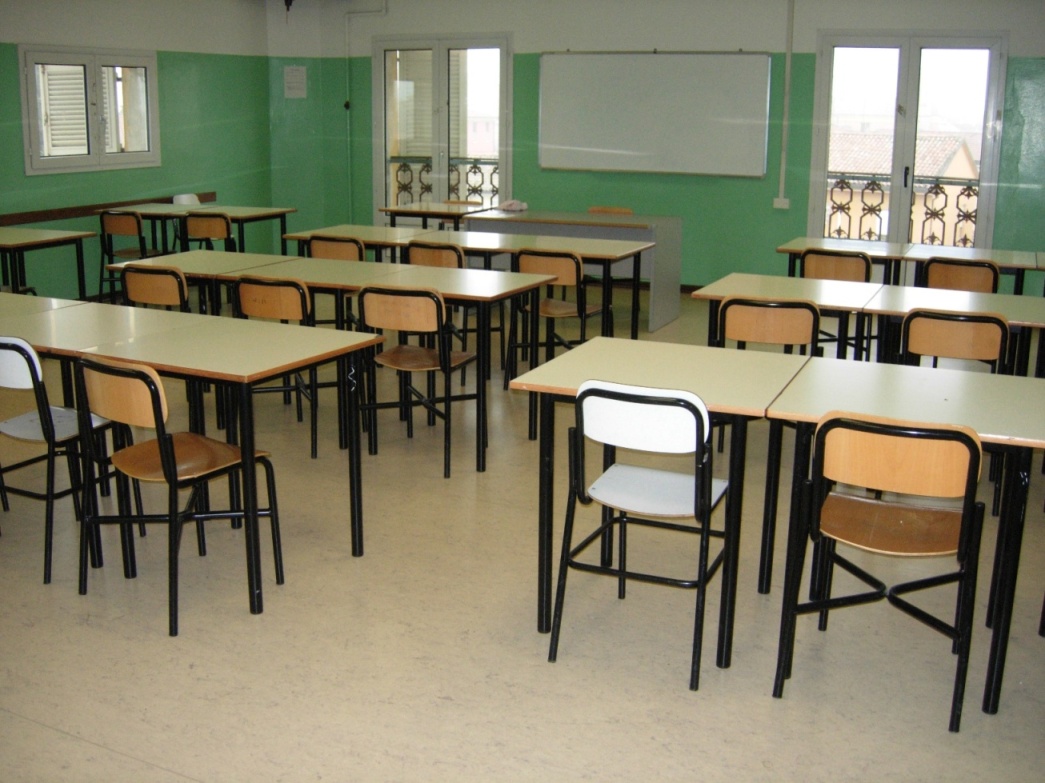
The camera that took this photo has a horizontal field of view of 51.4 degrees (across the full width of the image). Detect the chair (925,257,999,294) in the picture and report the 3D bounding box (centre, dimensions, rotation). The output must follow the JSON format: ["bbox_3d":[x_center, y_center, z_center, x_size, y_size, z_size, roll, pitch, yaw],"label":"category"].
[{"bbox_3d":[2.377,-0.366,5.949,0.480,0.788,0.490,6,15,20],"label":"chair"}]

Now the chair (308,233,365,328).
[{"bbox_3d":[-1.047,-0.581,6.646,0.480,0.788,0.490,6,15,21],"label":"chair"}]

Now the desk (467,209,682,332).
[{"bbox_3d":[0.383,-0.933,8.120,1.460,0.756,0.710,7,15,23],"label":"desk"}]

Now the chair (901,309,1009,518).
[{"bbox_3d":[1.690,0.035,4.314,0.480,0.788,0.490,6,15,20],"label":"chair"}]

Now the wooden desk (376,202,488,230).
[{"bbox_3d":[-0.642,-1.075,8.639,0.700,0.760,0.700,6,15,21],"label":"wooden desk"}]

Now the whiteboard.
[{"bbox_3d":[1.069,-2.346,9.147,2.000,1.000,0.040,7,16,23],"label":"whiteboard"}]

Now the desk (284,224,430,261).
[{"bbox_3d":[-0.983,-0.604,6.777,0.707,0.768,0.687,7,16,23],"label":"desk"}]

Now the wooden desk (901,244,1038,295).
[{"bbox_3d":[2.495,-0.394,6.120,0.700,0.760,0.700,7,16,24],"label":"wooden desk"}]

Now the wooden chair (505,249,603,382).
[{"bbox_3d":[0.219,-0.419,6.030,0.460,0.780,0.480,7,15,23],"label":"wooden chair"}]

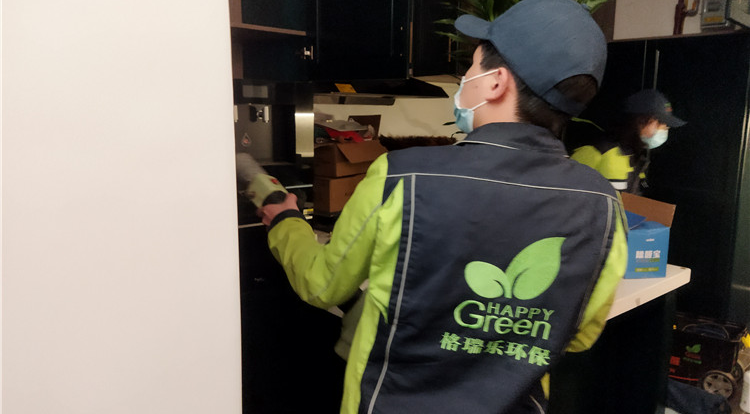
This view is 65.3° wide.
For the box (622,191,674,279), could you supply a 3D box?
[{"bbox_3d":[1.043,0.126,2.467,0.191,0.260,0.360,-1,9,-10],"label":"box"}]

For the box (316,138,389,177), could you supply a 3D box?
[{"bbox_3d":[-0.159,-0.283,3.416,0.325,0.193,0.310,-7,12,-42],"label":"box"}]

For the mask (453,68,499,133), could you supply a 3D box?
[{"bbox_3d":[0.175,-0.180,1.000,0.110,0.110,0.140,10,12,33],"label":"mask"}]

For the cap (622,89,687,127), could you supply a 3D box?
[{"bbox_3d":[1.295,-0.459,2.700,0.175,0.155,0.270,-8,22,-44],"label":"cap"}]

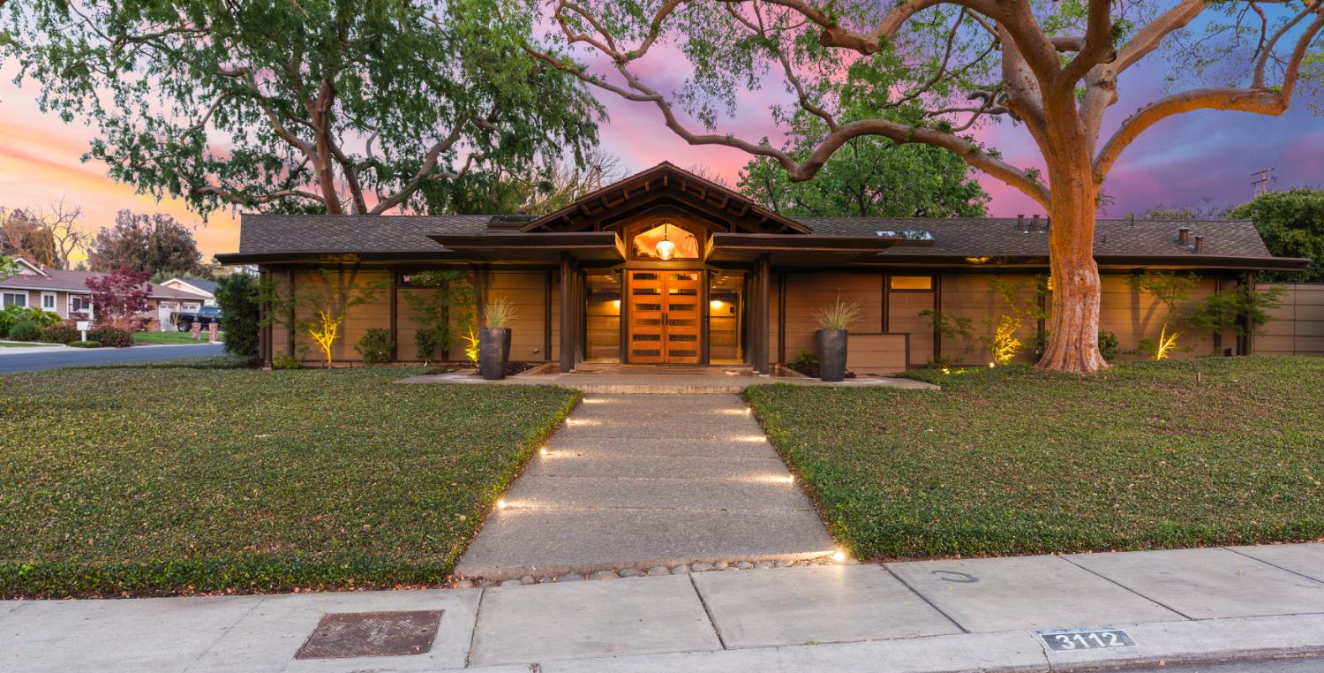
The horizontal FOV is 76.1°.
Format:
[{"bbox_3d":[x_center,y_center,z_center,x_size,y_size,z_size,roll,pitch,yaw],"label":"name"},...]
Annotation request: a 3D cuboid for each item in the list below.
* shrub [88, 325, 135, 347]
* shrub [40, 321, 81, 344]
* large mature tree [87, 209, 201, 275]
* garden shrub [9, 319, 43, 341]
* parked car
[{"bbox_3d":[-24.800,-0.020,38.000,1.600,1.020,1.700,0,1,-3],"label":"shrub"},{"bbox_3d":[-27.100,-0.160,38.000,1.400,1.070,1.500,0,1,-3],"label":"shrub"},{"bbox_3d":[-55.000,-7.100,90.000,11.500,12.800,11.500,0,1,-30],"label":"large mature tree"},{"bbox_3d":[-28.900,-0.300,38.300,1.250,1.000,1.350,0,1,-3],"label":"garden shrub"},{"bbox_3d":[-31.600,-1.200,60.000,5.400,1.870,1.900,0,1,-3],"label":"parked car"}]

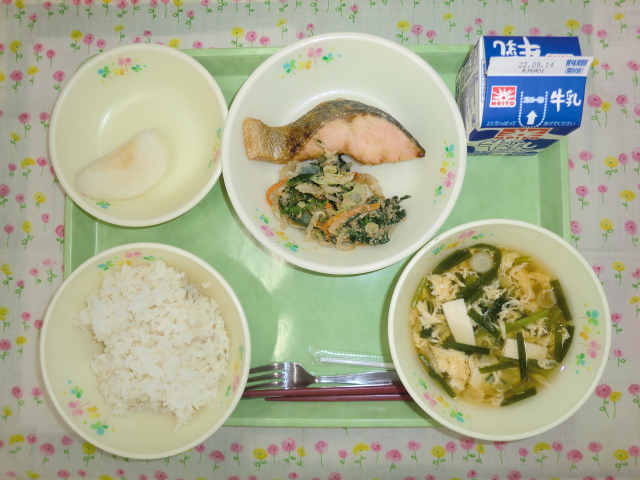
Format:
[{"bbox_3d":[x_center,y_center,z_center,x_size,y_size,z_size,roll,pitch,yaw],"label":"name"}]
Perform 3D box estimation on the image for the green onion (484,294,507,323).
[{"bbox_3d":[0.107,0.042,0.294,0.005,0.004,0.017,35,87,2],"label":"green onion"}]

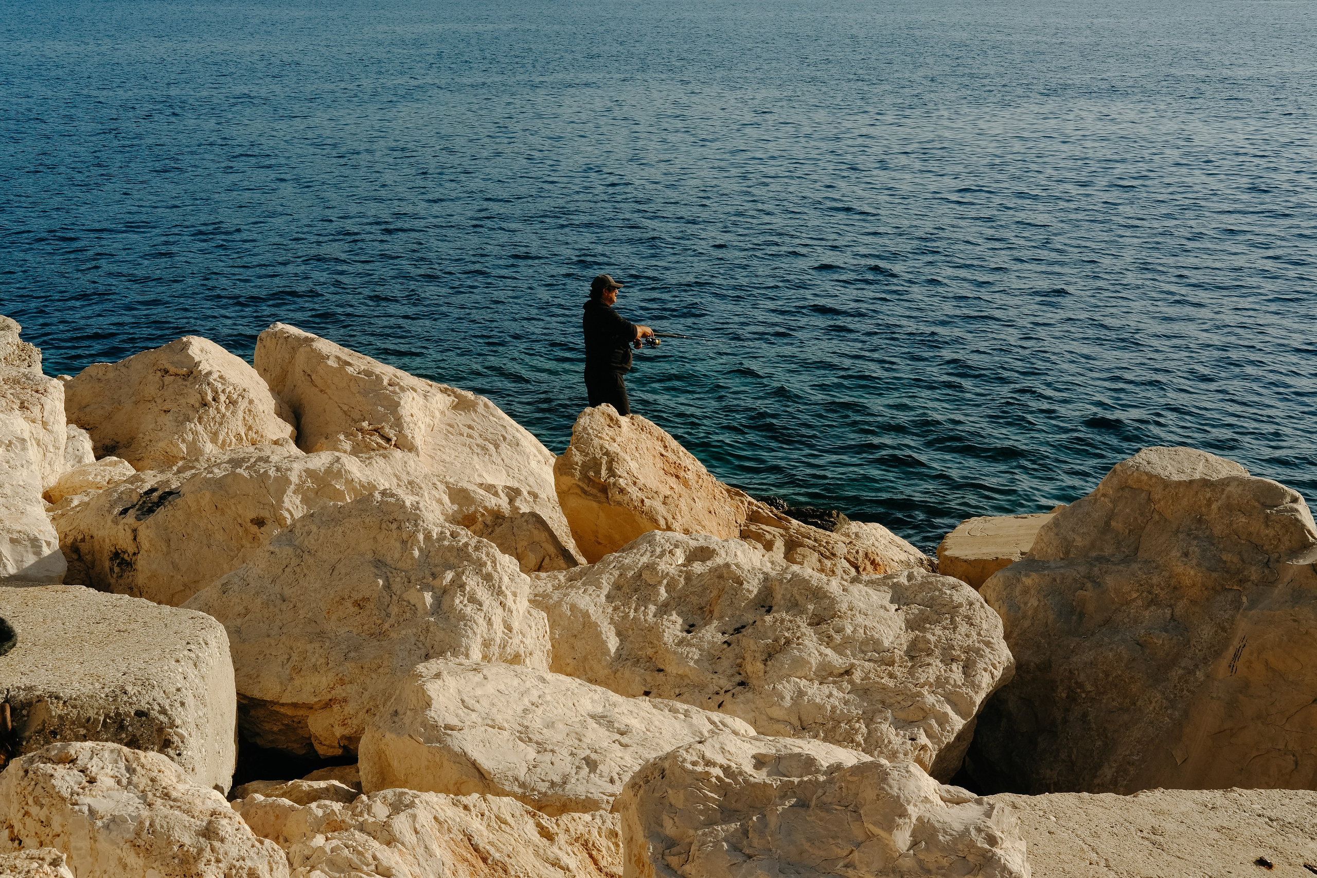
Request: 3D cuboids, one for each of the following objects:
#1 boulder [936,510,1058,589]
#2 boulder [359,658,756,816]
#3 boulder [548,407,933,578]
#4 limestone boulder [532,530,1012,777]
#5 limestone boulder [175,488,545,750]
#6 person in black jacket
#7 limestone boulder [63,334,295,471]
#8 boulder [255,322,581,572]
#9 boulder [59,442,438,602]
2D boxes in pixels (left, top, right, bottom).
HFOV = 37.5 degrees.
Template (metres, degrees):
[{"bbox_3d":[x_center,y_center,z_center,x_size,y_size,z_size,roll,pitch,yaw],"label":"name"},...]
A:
[{"bbox_3d":[2.417,0.815,13.300,1.050,0.600,1.000,0,13,0],"label":"boulder"},{"bbox_3d":[-0.345,1.105,7.100,1.500,0.580,0.900,4,14,15],"label":"boulder"},{"bbox_3d":[0.622,0.456,14.200,2.650,1.400,1.700,2,14,8],"label":"boulder"},{"bbox_3d":[0.510,0.971,8.700,2.150,1.000,1.300,3,14,12],"label":"limestone boulder"},{"bbox_3d":[-1.264,0.808,8.400,1.600,1.050,1.200,0,13,0],"label":"limestone boulder"},{"bbox_3d":[-0.348,-0.533,16.600,0.600,1.760,0.550,0,13,0],"label":"person in black jacket"},{"bbox_3d":[-2.927,-0.192,11.900,1.400,0.900,1.200,0,13,0],"label":"limestone boulder"},{"bbox_3d":[-1.351,0.096,11.000,1.850,1.400,1.300,0,13,0],"label":"boulder"},{"bbox_3d":[-2.078,0.476,9.800,1.900,0.900,1.200,0,13,0],"label":"boulder"}]

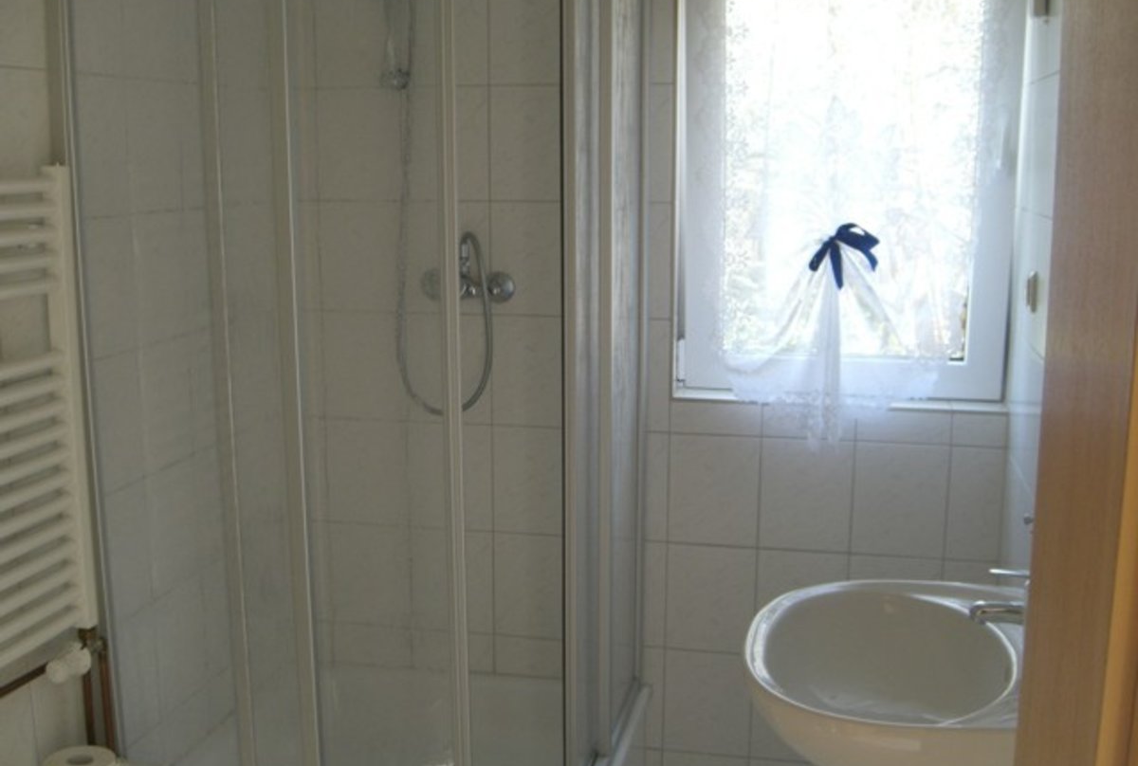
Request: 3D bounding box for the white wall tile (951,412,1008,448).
[{"bbox_3d":[0.865,0.097,2.623,0.112,0.069,0.012,2,10,11],"label":"white wall tile"}]

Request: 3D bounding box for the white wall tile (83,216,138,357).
[{"bbox_3d":[-0.827,-0.172,2.217,0.010,0.250,0.200,2,10,11],"label":"white wall tile"}]

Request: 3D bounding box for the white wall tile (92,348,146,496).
[{"bbox_3d":[-0.822,0.068,2.234,0.012,0.247,0.198,2,10,11],"label":"white wall tile"}]

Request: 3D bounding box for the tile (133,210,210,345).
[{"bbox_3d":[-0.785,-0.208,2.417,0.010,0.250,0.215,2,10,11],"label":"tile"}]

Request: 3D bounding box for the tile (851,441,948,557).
[{"bbox_3d":[0.710,0.250,2.680,0.198,0.247,0.012,2,10,11],"label":"tile"}]

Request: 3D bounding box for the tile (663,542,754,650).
[{"bbox_3d":[0.318,0.481,2.800,0.198,0.247,0.012,2,10,11],"label":"tile"}]

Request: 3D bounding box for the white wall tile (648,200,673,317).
[{"bbox_3d":[0.123,-0.263,2.715,0.198,0.247,0.012,2,10,11],"label":"white wall tile"}]

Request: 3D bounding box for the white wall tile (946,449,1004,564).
[{"bbox_3d":[0.864,0.255,2.650,0.112,0.247,0.012,2,10,11],"label":"white wall tile"}]

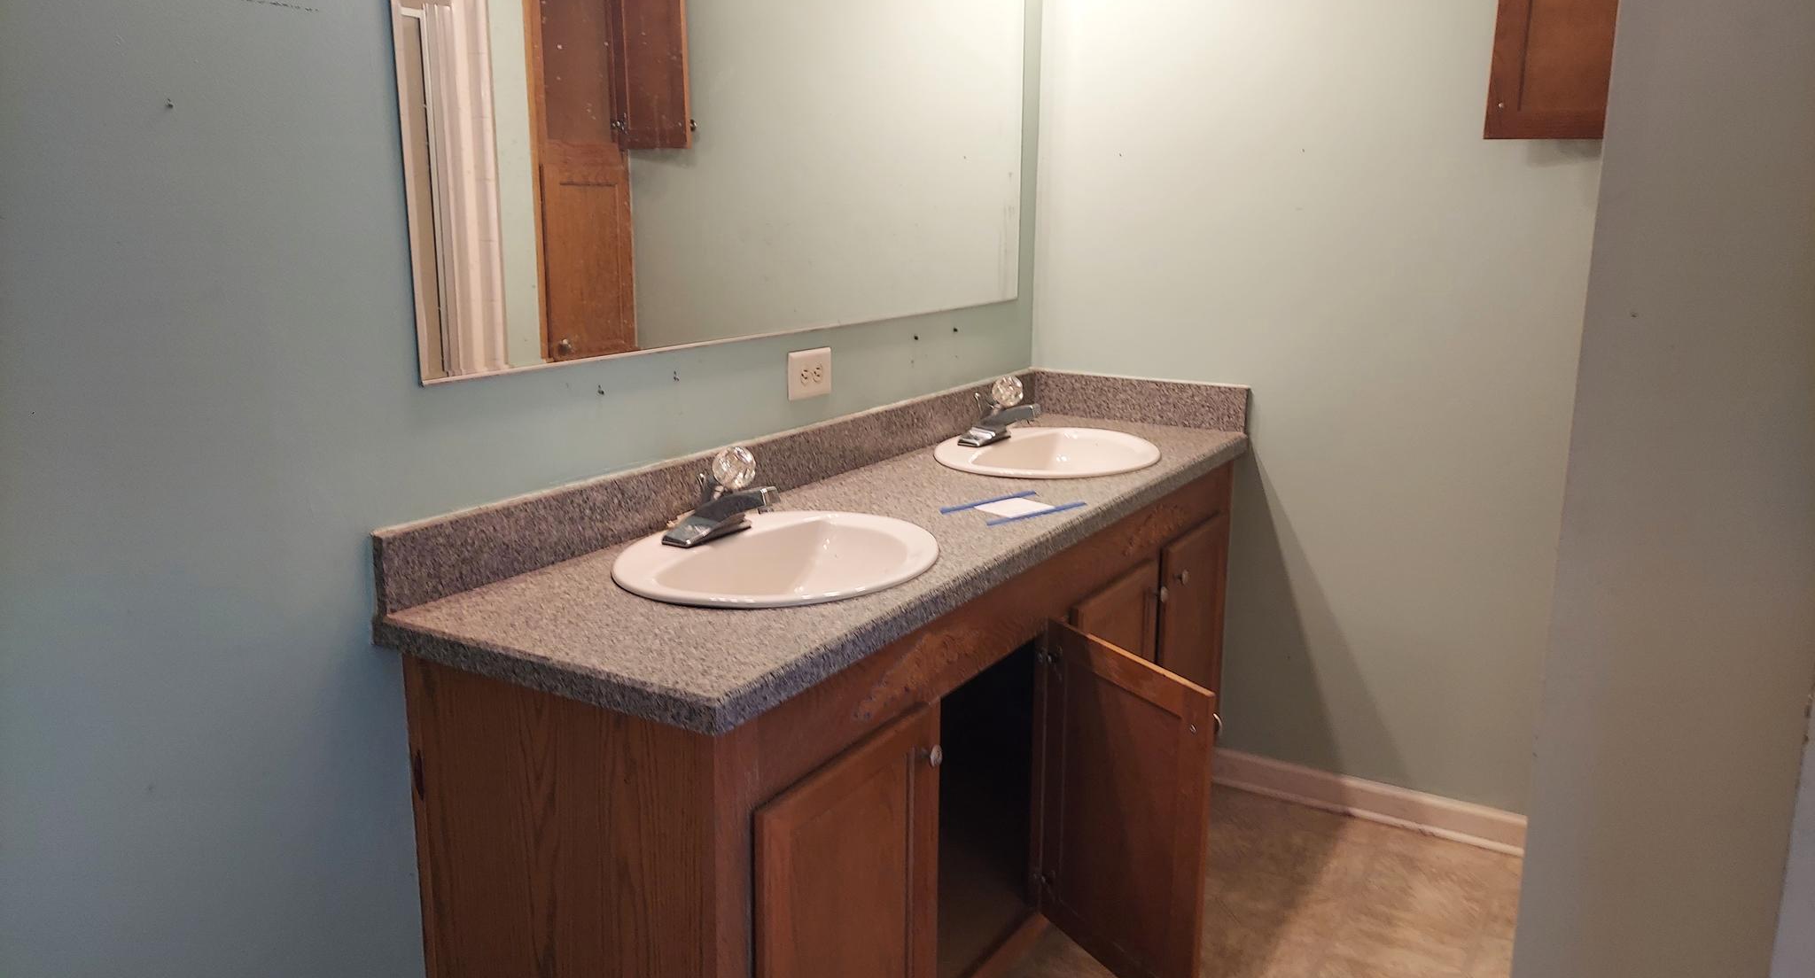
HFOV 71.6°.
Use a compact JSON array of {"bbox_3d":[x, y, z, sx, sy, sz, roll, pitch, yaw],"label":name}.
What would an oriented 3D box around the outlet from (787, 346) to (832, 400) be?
[{"bbox_3d":[-0.162,-0.197,2.163,0.010,0.080,0.123,7,14,30],"label":"outlet"}]

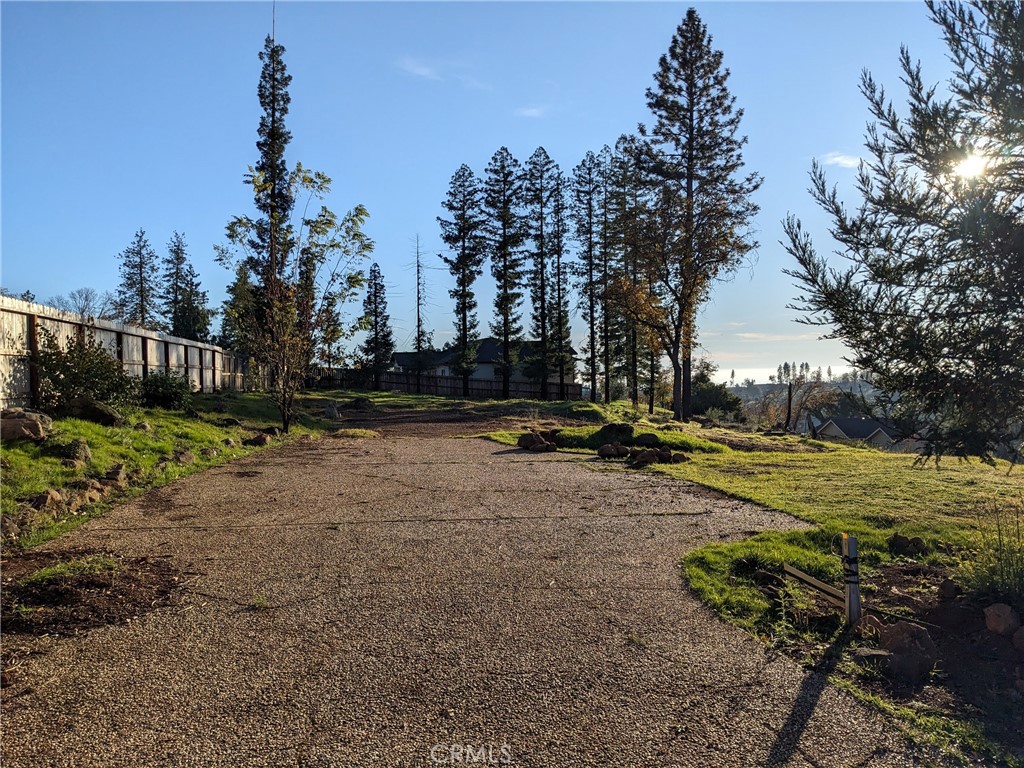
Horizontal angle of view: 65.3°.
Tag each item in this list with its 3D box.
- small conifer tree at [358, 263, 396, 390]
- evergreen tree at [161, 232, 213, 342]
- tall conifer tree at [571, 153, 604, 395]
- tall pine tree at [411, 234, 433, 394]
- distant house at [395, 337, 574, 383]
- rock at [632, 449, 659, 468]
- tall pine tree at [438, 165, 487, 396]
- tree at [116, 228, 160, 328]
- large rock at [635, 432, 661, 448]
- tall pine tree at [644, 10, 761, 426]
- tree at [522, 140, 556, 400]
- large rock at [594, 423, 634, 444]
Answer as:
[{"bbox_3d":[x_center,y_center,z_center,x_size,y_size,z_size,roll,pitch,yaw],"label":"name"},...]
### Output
[{"bbox_3d":[-10.518,-4.425,62.000,2.795,10.014,2.795,0,0,0],"label":"small conifer tree"},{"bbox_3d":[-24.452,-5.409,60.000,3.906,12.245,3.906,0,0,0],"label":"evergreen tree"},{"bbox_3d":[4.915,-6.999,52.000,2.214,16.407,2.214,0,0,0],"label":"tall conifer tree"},{"bbox_3d":[-6.799,-5.221,60.000,1.653,12.020,1.653,0,0,0],"label":"tall pine tree"},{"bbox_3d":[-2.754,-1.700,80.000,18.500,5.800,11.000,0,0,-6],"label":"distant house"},{"bbox_3d":[2.745,1.500,16.300,0.531,0.327,0.420,0,0,0],"label":"rock"},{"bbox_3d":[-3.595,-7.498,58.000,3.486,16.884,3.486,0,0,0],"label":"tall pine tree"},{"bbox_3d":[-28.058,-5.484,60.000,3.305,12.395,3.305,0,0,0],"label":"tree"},{"bbox_3d":[3.274,1.365,19.300,0.628,0.387,0.500,0,0,0],"label":"large rock"},{"bbox_3d":[9.016,-8.064,38.000,5.804,19.602,5.804,0,0,0],"label":"tall pine tree"},{"bbox_3d":[1.928,-7.765,56.000,2.384,17.774,2.384,0,0,0],"label":"tree"},{"bbox_3d":[2.669,1.283,20.500,0.950,0.590,0.800,0,0,0],"label":"large rock"}]

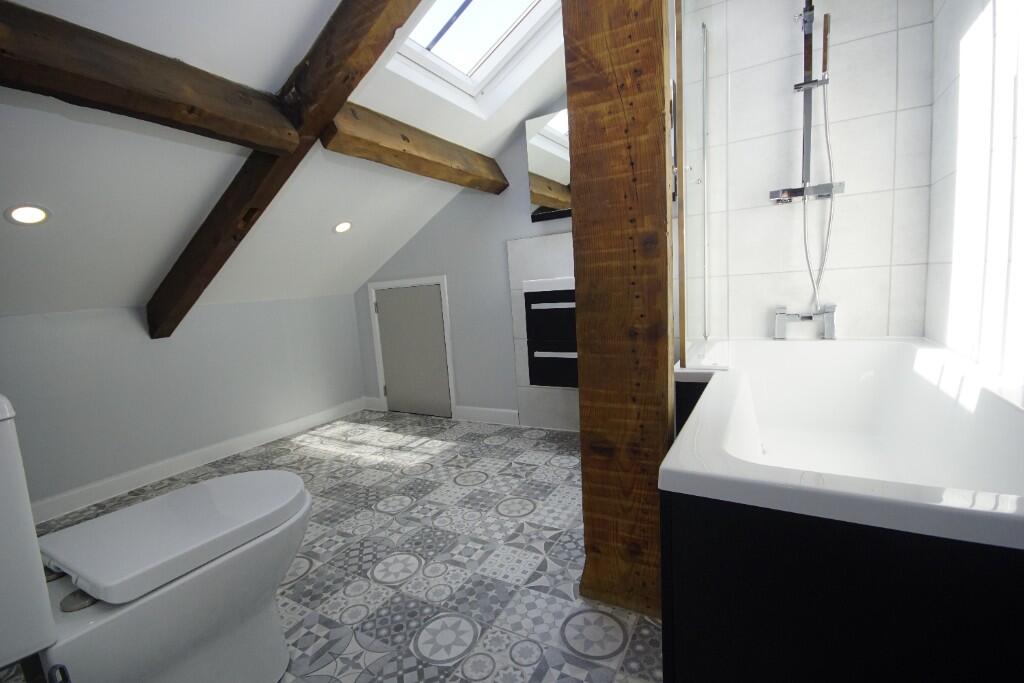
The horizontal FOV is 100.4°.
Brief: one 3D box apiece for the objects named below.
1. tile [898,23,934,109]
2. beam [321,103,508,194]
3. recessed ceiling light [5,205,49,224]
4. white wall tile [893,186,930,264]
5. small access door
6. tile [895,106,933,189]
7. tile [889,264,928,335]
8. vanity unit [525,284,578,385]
[{"bbox_3d":[1.568,-1.065,1.666,0.108,0.300,0.010,0,7,27],"label":"tile"},{"bbox_3d":[-0.387,-0.887,2.022,0.086,0.176,1.180,-32,-8,30],"label":"beam"},{"bbox_3d":[-1.568,-0.413,1.381,0.093,0.020,0.093,-36,-9,28],"label":"recessed ceiling light"},{"bbox_3d":[1.615,-0.463,1.731,0.112,0.300,0.010,0,7,27],"label":"white wall tile"},{"bbox_3d":[-0.693,0.077,3.017,0.568,0.899,0.040,0,7,27],"label":"small access door"},{"bbox_3d":[1.593,-0.764,1.698,0.109,0.300,0.010,0,7,27],"label":"tile"},{"bbox_3d":[1.635,-0.164,1.764,0.113,0.298,0.010,0,7,27],"label":"tile"},{"bbox_3d":[0.439,-0.066,2.140,0.600,0.510,0.430,0,7,27],"label":"vanity unit"}]

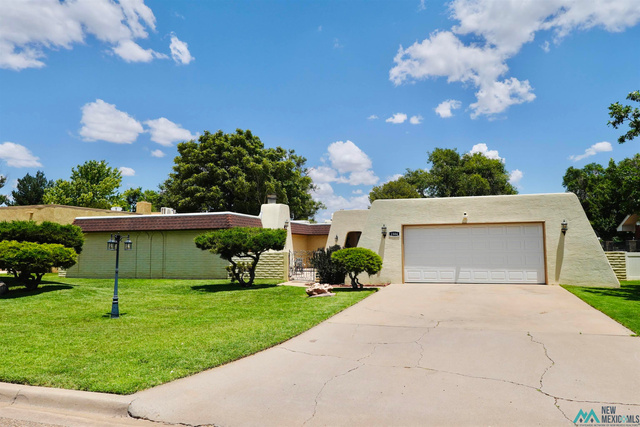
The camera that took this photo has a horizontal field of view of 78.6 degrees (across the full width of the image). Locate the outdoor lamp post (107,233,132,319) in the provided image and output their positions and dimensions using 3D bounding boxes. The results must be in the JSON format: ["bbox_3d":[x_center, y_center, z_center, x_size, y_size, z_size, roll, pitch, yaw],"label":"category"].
[{"bbox_3d":[-4.189,1.296,8.200,0.467,1.774,0.500,2,-6,-27],"label":"outdoor lamp post"}]

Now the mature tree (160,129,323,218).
[{"bbox_3d":[-5.963,-1.418,31.000,12.587,10.882,11.958,1,-5,-11],"label":"mature tree"}]

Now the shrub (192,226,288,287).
[{"bbox_3d":[-2.707,1.486,13.500,3.111,2.076,2.645,1,-5,-11],"label":"shrub"}]

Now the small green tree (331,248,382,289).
[{"bbox_3d":[1.216,1.816,13.000,1.704,1.335,1.619,-1,-5,5],"label":"small green tree"}]

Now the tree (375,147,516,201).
[{"bbox_3d":[11.307,-0.910,37.000,13.175,10.669,11.199,-2,-5,18],"label":"tree"}]

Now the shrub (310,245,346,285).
[{"bbox_3d":[0.340,1.926,14.800,1.399,1.502,1.330,-1,-5,1],"label":"shrub"}]

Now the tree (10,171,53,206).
[{"bbox_3d":[-31.652,0.228,43.000,4.277,10.042,4.277,3,-6,-37],"label":"tree"}]

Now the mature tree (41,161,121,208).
[{"bbox_3d":[-21.688,-0.190,36.000,6.613,9.522,6.613,3,-6,-31],"label":"mature tree"}]

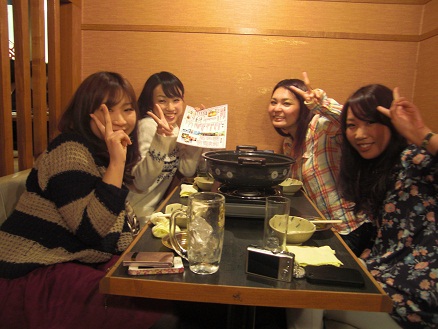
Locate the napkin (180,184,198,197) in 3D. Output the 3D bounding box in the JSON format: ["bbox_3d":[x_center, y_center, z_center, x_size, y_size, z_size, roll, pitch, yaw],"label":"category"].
[{"bbox_3d":[-0.125,0.112,1.500,0.078,0.030,0.110,2,9,0],"label":"napkin"}]

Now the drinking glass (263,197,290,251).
[{"bbox_3d":[0.153,0.158,0.935,0.063,0.132,0.063,3,9,2],"label":"drinking glass"}]

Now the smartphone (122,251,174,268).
[{"bbox_3d":[-0.154,0.216,0.794,0.106,0.013,0.057,2,9,-2],"label":"smartphone"}]

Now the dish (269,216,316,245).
[{"bbox_3d":[0.207,0.192,0.998,0.134,0.051,0.138,3,9,2],"label":"dish"}]

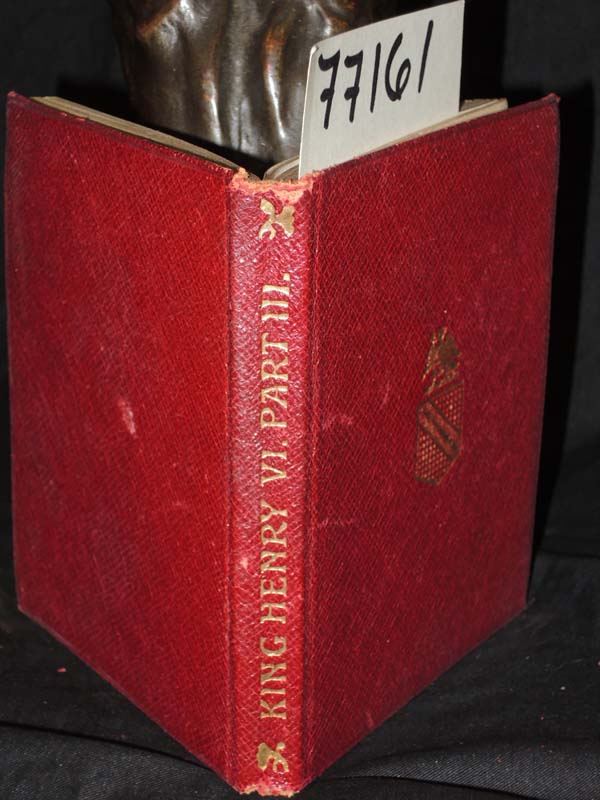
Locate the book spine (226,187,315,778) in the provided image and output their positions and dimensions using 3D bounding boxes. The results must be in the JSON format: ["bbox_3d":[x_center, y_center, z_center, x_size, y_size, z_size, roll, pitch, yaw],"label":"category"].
[{"bbox_3d":[-0.006,0.019,0.355,0.017,0.132,0.008,1,19,0],"label":"book spine"}]

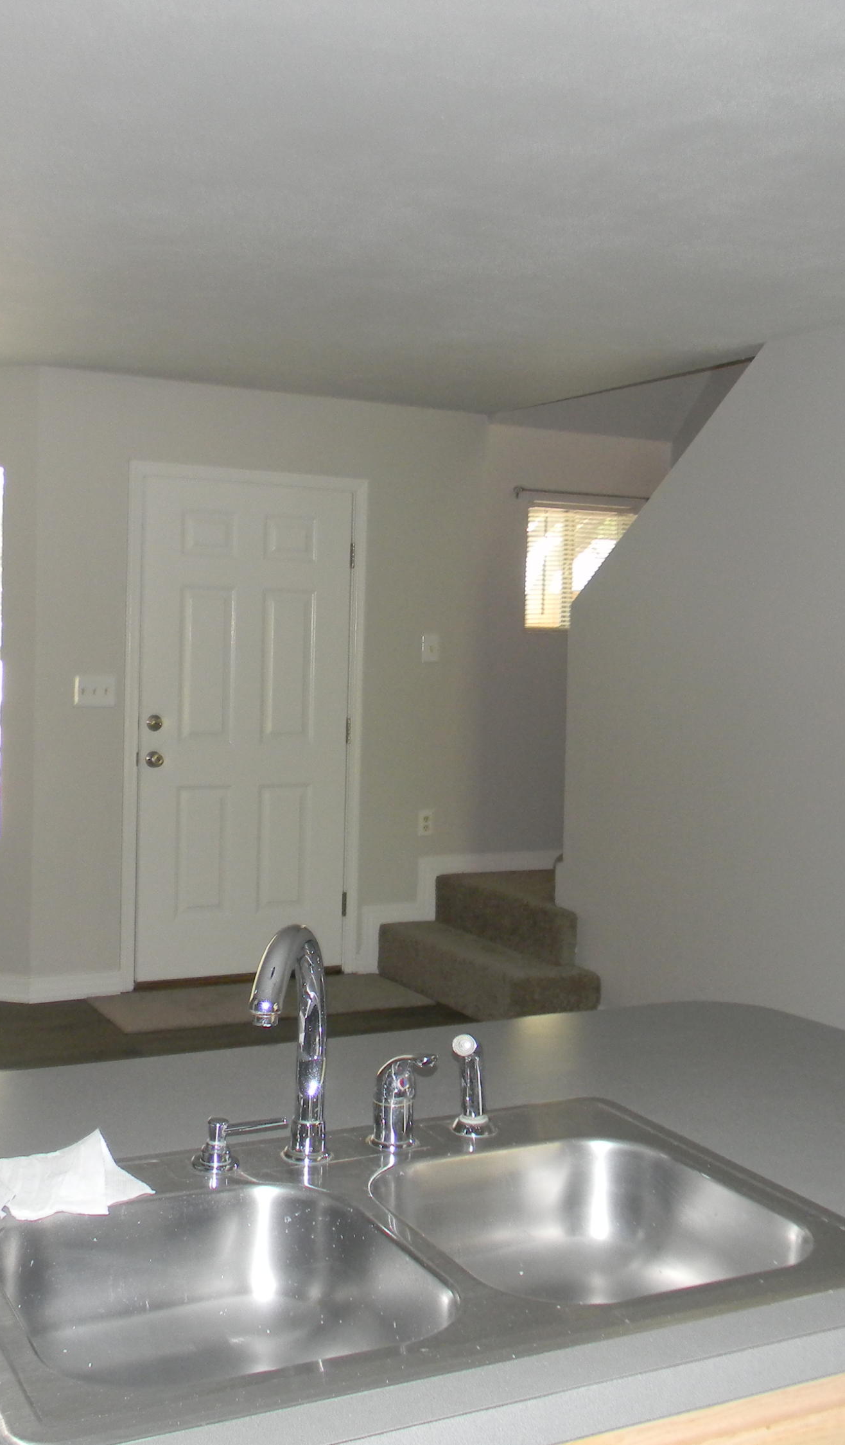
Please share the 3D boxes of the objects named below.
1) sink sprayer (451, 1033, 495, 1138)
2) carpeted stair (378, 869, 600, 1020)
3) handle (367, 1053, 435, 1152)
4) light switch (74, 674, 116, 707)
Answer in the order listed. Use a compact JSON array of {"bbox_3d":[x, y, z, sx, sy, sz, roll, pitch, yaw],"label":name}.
[{"bbox_3d":[0.060,0.405,1.764,0.052,0.113,0.063,3,3,21],"label":"sink sprayer"},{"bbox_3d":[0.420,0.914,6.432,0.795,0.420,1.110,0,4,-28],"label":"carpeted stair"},{"bbox_3d":[-0.017,0.406,1.692,0.060,0.117,0.117,0,4,-28],"label":"handle"},{"bbox_3d":[-1.287,-0.122,6.124,0.161,0.116,0.016,0,4,-28],"label":"light switch"}]

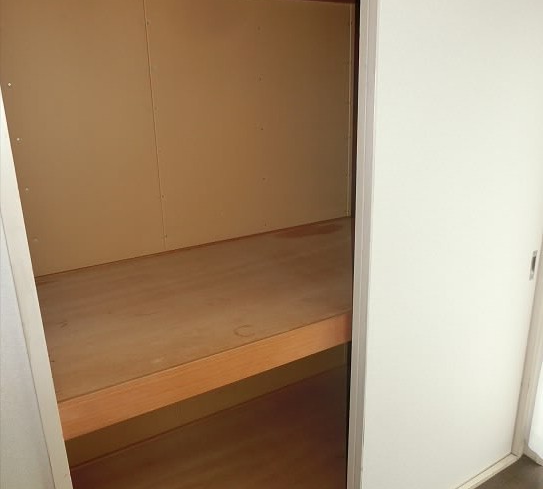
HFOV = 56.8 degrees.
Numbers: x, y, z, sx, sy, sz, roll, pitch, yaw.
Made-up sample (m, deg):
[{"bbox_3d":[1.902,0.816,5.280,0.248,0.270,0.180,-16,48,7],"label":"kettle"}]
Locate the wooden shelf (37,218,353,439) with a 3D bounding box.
[{"bbox_3d":[0.004,0.130,1.746,1.593,0.088,0.843,-11,20,-30],"label":"wooden shelf"}]

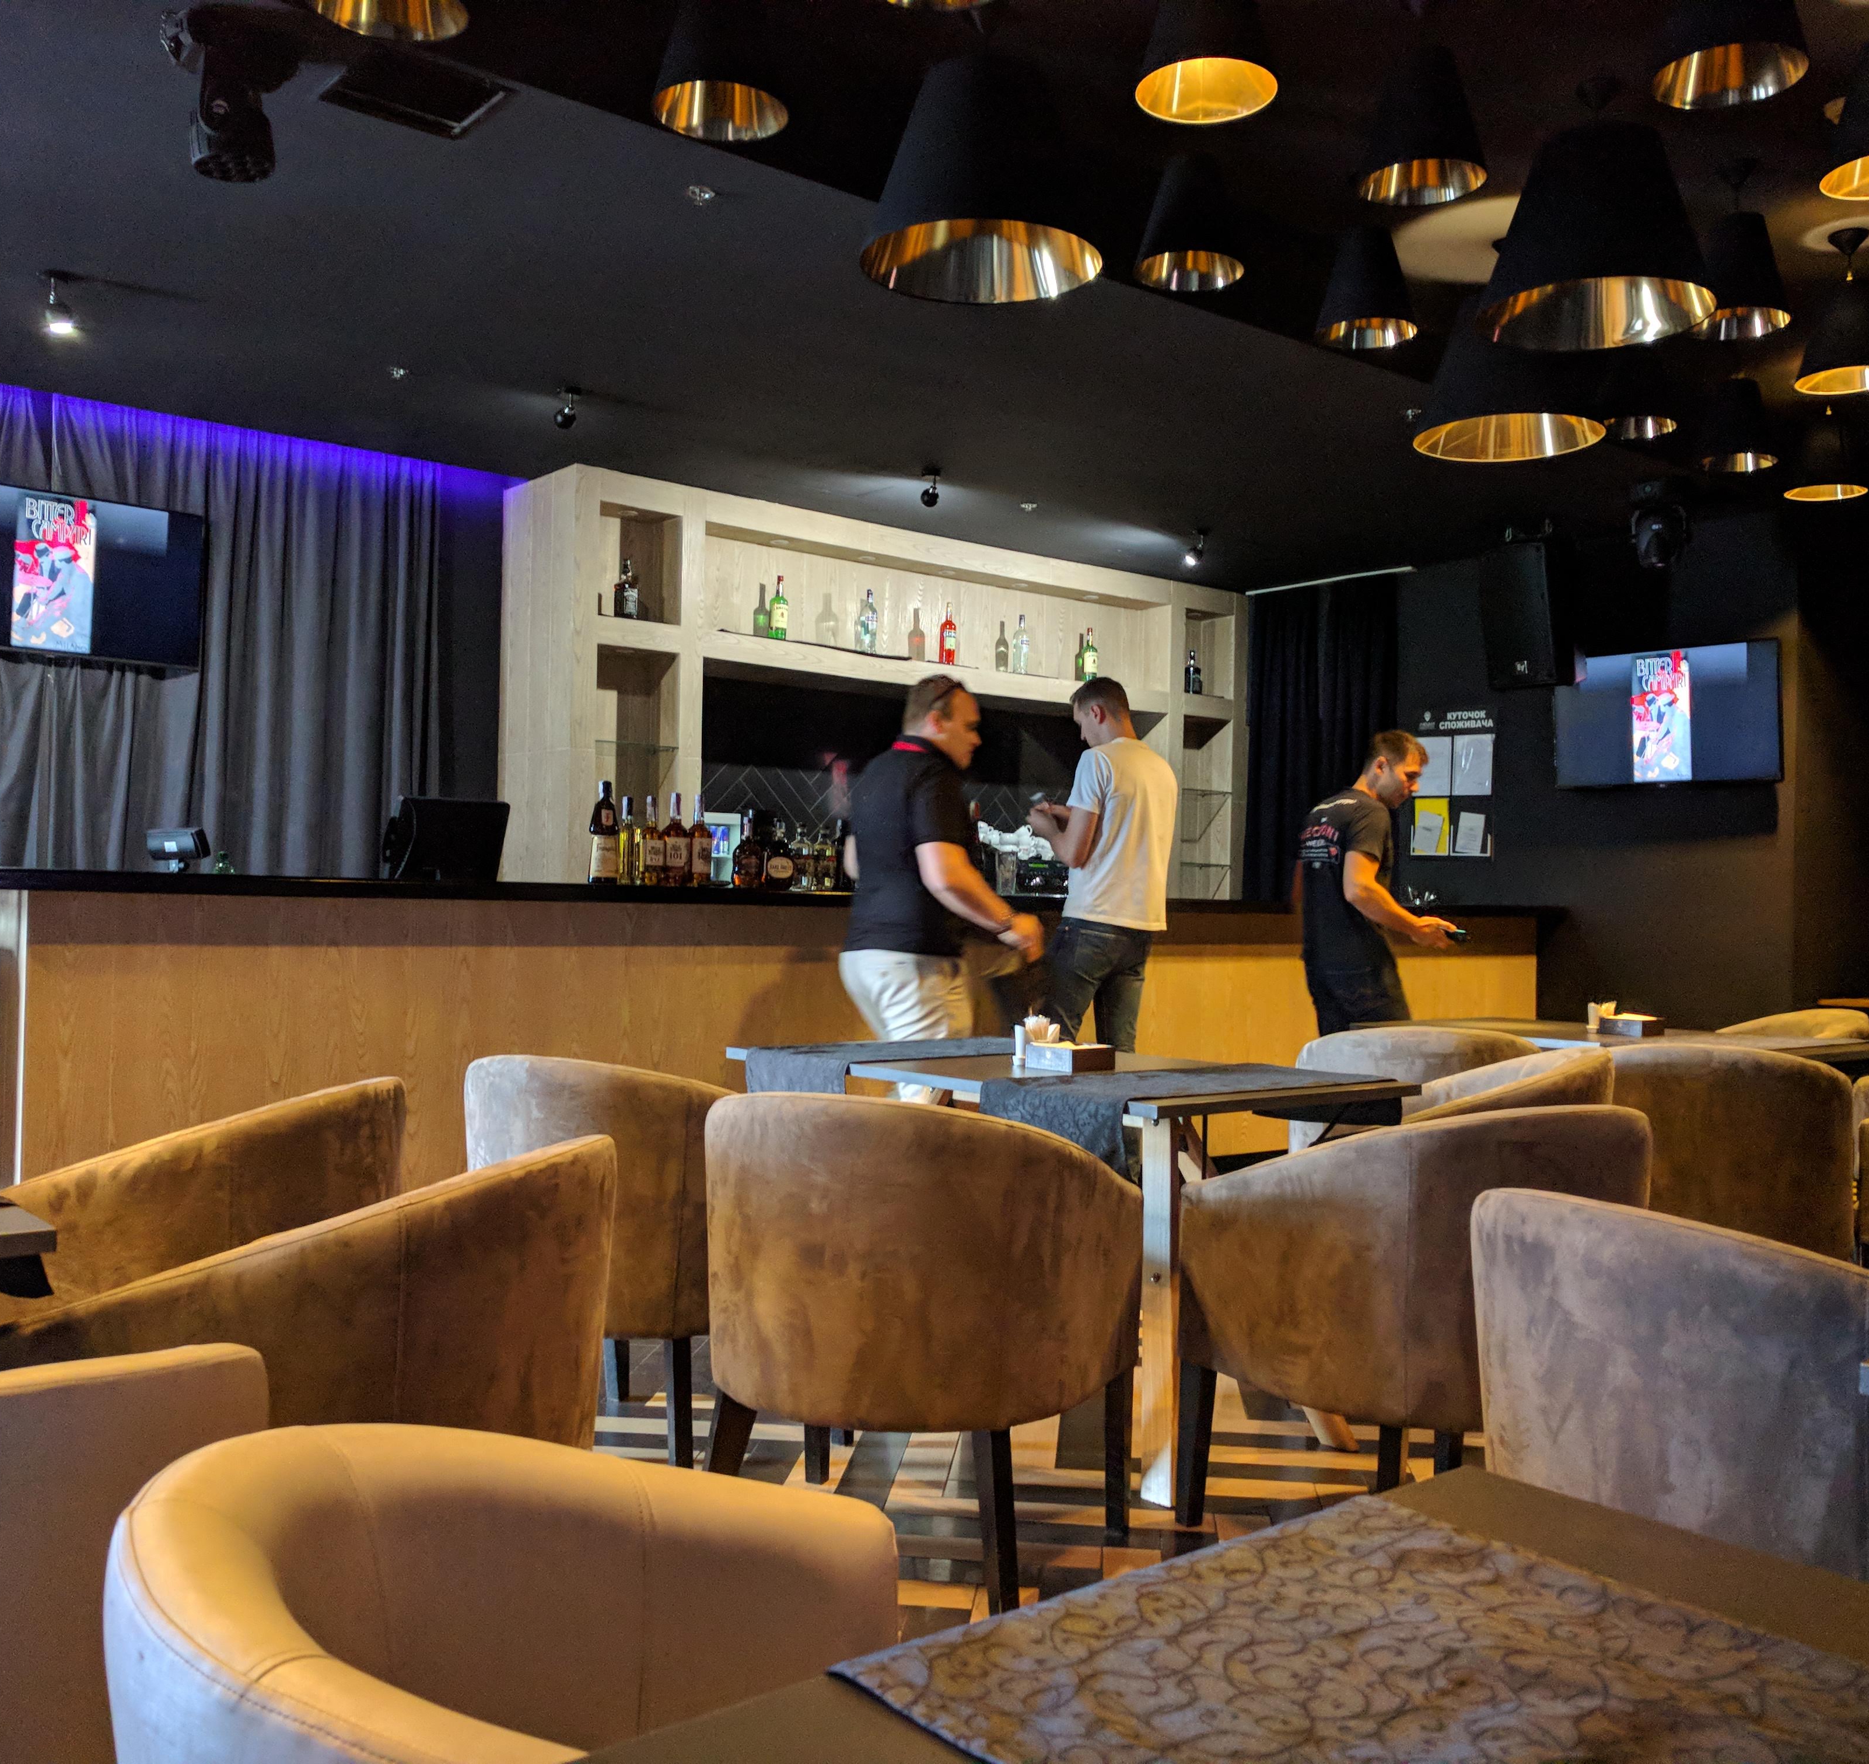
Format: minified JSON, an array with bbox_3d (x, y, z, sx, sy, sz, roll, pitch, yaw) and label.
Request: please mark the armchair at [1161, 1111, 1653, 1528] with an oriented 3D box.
[{"bbox_3d":[0.862,0.767,3.064,0.630,0.790,0.630,1,-1,-25],"label":"armchair"}]

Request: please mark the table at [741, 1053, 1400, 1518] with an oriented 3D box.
[{"bbox_3d":[0.253,0.790,4.031,0.800,0.750,1.470,2,-1,-39],"label":"table"}]

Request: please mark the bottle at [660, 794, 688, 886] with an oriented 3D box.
[{"bbox_3d":[-0.852,-0.137,5.800,0.093,0.302,0.093,1,-1,-17],"label":"bottle"}]

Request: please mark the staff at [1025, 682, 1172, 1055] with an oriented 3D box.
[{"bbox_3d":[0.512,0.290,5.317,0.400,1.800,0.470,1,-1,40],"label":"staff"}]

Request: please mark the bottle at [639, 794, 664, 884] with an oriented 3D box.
[{"bbox_3d":[-0.936,-0.139,5.850,0.078,0.298,0.078,1,-1,0],"label":"bottle"}]

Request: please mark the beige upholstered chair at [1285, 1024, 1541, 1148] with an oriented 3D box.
[{"bbox_3d":[1.345,0.796,4.954,0.650,0.800,0.652,1,-1,10],"label":"beige upholstered chair"}]

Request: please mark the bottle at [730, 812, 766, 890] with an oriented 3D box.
[{"bbox_3d":[-0.621,-0.109,5.904,0.105,0.272,0.080,1,-1,-20],"label":"bottle"}]

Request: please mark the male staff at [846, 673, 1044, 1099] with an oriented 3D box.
[{"bbox_3d":[0.013,0.289,5.077,0.520,1.775,0.520,2,-1,-25],"label":"male staff"}]

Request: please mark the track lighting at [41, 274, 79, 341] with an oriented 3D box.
[{"bbox_3d":[-2.503,-1.644,5.050,0.090,0.185,0.100,2,-1,-30],"label":"track lighting"}]

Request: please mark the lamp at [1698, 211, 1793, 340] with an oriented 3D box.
[{"bbox_3d":[2.078,-1.571,4.552,0.250,0.265,0.250,2,-1,-39],"label":"lamp"}]

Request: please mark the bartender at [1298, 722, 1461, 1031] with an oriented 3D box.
[{"bbox_3d":[1.537,0.340,6.197,0.480,1.765,0.480,2,-1,-32],"label":"bartender"}]

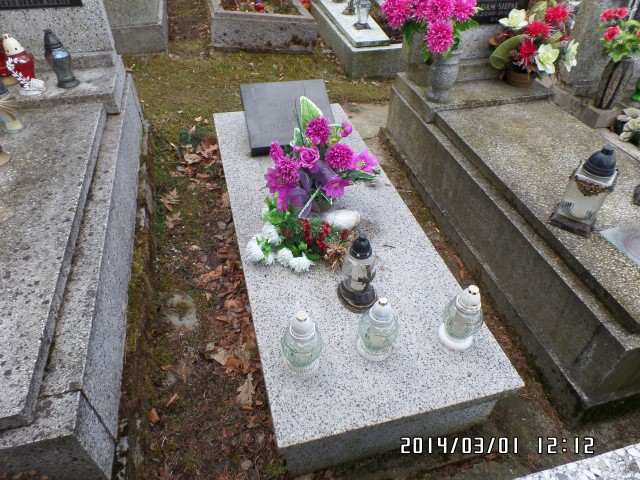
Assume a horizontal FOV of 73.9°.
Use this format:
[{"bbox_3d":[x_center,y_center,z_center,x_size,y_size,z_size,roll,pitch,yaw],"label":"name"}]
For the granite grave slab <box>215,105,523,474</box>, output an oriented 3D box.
[{"bbox_3d":[-0.001,-0.053,1.961,0.750,0.255,1.928,-9,44,-12],"label":"granite grave slab"}]

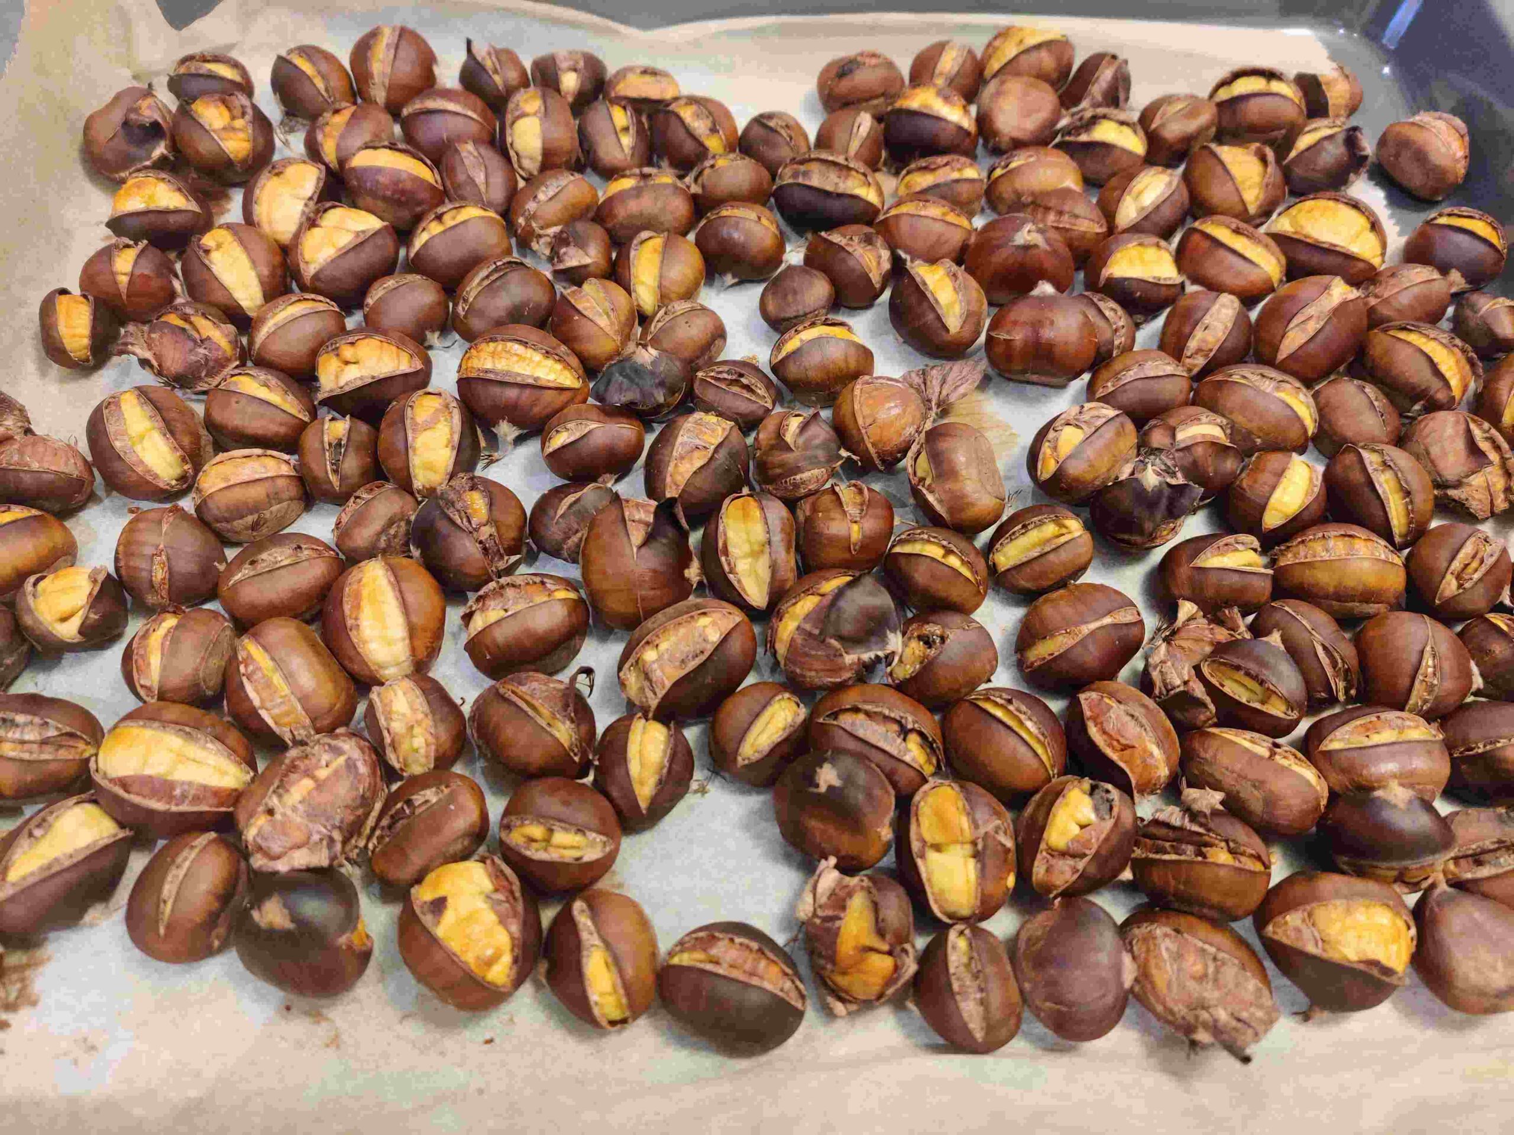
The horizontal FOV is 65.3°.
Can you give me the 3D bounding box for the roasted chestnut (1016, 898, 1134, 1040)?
[{"bbox_3d":[0.066,0.083,0.246,0.024,0.022,0.029,-8,57,-5],"label":"roasted chestnut"}]

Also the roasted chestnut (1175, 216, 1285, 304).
[{"bbox_3d":[0.143,-0.094,0.359,0.034,0.022,0.026,39,67,21],"label":"roasted chestnut"}]

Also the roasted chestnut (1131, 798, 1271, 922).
[{"bbox_3d":[0.096,0.063,0.257,0.029,0.023,0.026,7,58,4],"label":"roasted chestnut"}]

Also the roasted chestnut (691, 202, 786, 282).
[{"bbox_3d":[-0.006,-0.103,0.371,0.028,0.022,0.025,10,61,6],"label":"roasted chestnut"}]

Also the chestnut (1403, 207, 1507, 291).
[{"bbox_3d":[0.217,-0.099,0.368,0.029,0.024,0.027,13,61,7],"label":"chestnut"}]

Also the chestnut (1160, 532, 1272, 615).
[{"bbox_3d":[0.115,0.002,0.297,0.027,0.019,0.022,0,58,0],"label":"chestnut"}]

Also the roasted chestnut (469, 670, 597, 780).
[{"bbox_3d":[-0.052,0.037,0.276,0.029,0.023,0.026,30,62,18],"label":"roasted chestnut"}]

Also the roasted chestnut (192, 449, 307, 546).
[{"bbox_3d":[-0.137,-0.019,0.318,0.029,0.024,0.026,-8,58,-5],"label":"roasted chestnut"}]

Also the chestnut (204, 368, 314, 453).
[{"bbox_3d":[-0.142,-0.045,0.338,0.031,0.022,0.025,17,62,10],"label":"chestnut"}]

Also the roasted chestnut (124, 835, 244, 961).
[{"bbox_3d":[-0.130,0.075,0.269,0.024,0.024,0.030,-5,60,-3],"label":"roasted chestnut"}]

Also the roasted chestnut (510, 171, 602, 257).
[{"bbox_3d":[-0.062,-0.109,0.364,0.026,0.023,0.029,37,65,21],"label":"roasted chestnut"}]

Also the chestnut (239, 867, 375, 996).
[{"bbox_3d":[-0.096,0.077,0.250,0.028,0.023,0.027,0,57,0],"label":"chestnut"}]

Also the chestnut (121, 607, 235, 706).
[{"bbox_3d":[-0.146,0.022,0.299,0.027,0.022,0.026,-7,60,-4],"label":"chestnut"}]

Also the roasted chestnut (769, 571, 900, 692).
[{"bbox_3d":[0.019,0.015,0.284,0.031,0.025,0.030,-13,59,-8],"label":"roasted chestnut"}]

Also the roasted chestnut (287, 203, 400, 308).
[{"bbox_3d":[-0.126,-0.096,0.362,0.034,0.028,0.031,-33,63,-20],"label":"roasted chestnut"}]

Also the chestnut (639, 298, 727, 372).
[{"bbox_3d":[-0.022,-0.068,0.352,0.026,0.020,0.022,-27,63,-14],"label":"chestnut"}]

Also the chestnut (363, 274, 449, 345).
[{"bbox_3d":[-0.106,-0.078,0.357,0.025,0.021,0.022,-8,58,-5],"label":"chestnut"}]

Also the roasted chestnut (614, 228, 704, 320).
[{"bbox_3d":[-0.029,-0.087,0.351,0.027,0.022,0.030,2,58,1],"label":"roasted chestnut"}]

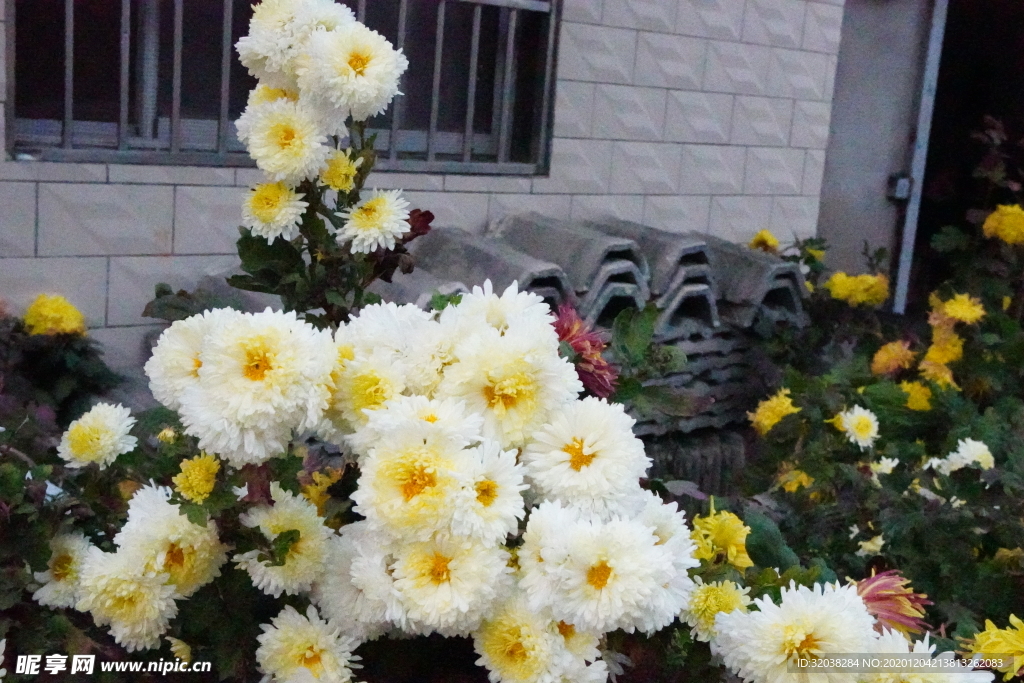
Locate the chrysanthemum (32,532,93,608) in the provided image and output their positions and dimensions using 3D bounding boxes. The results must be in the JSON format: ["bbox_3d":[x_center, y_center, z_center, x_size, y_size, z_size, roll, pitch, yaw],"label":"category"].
[{"bbox_3d":[-0.360,0.184,1.120,0.060,0.062,0.040,8,-6,19],"label":"chrysanthemum"}]

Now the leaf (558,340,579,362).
[{"bbox_3d":[0.045,0.008,1.100,0.020,0.024,0.008,7,-16,10],"label":"leaf"}]

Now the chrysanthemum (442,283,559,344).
[{"bbox_3d":[-0.010,-0.012,1.130,0.096,0.079,0.053,4,-30,-1],"label":"chrysanthemum"}]

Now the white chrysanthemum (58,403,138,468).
[{"bbox_3d":[-0.343,0.078,1.150,0.066,0.058,0.036,10,-5,25],"label":"white chrysanthemum"}]

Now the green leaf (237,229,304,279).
[{"bbox_3d":[-0.204,-0.074,1.180,0.058,0.044,0.029,7,-16,14],"label":"green leaf"}]

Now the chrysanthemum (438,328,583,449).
[{"bbox_3d":[-0.001,0.035,1.050,0.108,0.094,0.062,5,-8,4],"label":"chrysanthemum"}]

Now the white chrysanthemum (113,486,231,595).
[{"bbox_3d":[-0.257,0.151,1.050,0.084,0.082,0.052,3,-7,-7],"label":"white chrysanthemum"}]

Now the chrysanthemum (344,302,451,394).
[{"bbox_3d":[-0.095,0.007,1.140,0.087,0.079,0.052,5,-30,3],"label":"chrysanthemum"}]

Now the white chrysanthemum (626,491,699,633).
[{"bbox_3d":[0.104,0.167,1.060,0.090,0.105,0.058,-2,-14,-28],"label":"white chrysanthemum"}]

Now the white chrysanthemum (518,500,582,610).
[{"bbox_3d":[0.035,0.159,1.040,0.078,0.080,0.050,13,-3,34],"label":"white chrysanthemum"}]

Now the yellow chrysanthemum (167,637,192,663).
[{"bbox_3d":[-0.262,0.244,1.100,0.026,0.026,0.020,2,-23,-13],"label":"yellow chrysanthemum"}]

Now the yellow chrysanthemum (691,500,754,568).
[{"bbox_3d":[0.167,0.155,1.110,0.050,0.054,0.042,6,-26,9],"label":"yellow chrysanthemum"}]

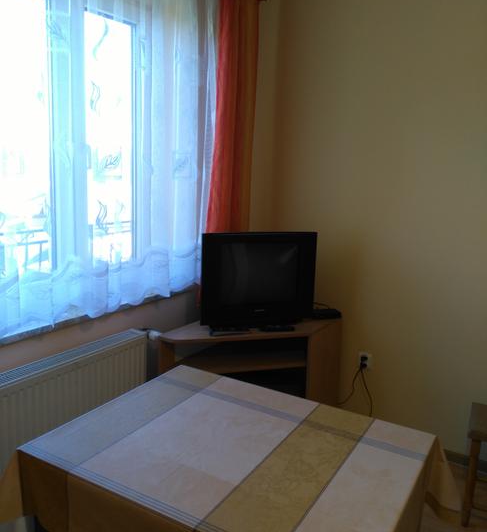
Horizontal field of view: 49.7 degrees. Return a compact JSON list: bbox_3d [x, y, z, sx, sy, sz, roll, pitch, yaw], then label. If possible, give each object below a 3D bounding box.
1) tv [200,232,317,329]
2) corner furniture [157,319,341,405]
[{"bbox_3d":[0.027,0.033,2.799,0.610,0.478,0.360,-2,13,-19],"label":"tv"},{"bbox_3d":[0.010,0.594,2.872,1.009,0.650,0.580,-1,13,-18],"label":"corner furniture"}]

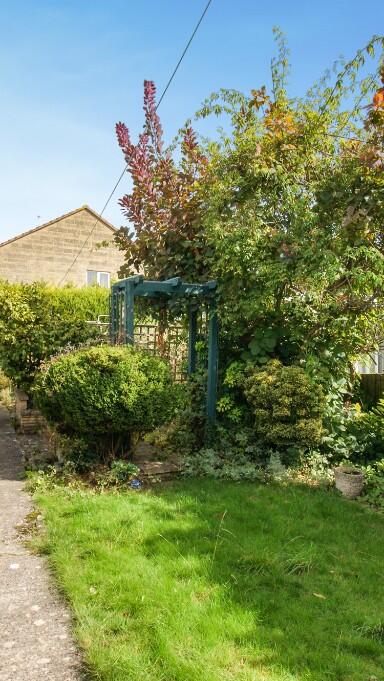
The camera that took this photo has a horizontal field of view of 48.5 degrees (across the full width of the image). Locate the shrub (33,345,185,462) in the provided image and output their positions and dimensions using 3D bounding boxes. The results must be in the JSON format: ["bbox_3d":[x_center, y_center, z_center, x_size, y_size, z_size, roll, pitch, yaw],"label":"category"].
[{"bbox_3d":[-0.960,0.724,4.900,1.650,1.330,1.500,1,-2,-22],"label":"shrub"}]

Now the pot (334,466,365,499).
[{"bbox_3d":[1.374,1.243,3.720,0.255,0.225,0.255,0,-1,0],"label":"pot"}]

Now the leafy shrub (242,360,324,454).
[{"bbox_3d":[1.095,0.802,5.100,0.950,1.100,0.900,0,-1,0],"label":"leafy shrub"}]

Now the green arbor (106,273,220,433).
[{"bbox_3d":[-0.360,0.310,5.804,1.320,2.180,0.950,1,-2,-22],"label":"green arbor"}]

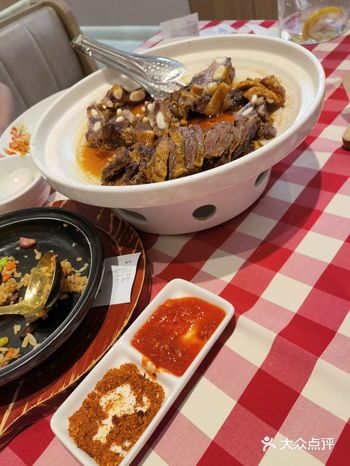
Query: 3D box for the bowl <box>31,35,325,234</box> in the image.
[{"bbox_3d":[0.007,-0.113,0.436,0.319,0.109,0.319,-10,44,10],"label":"bowl"}]

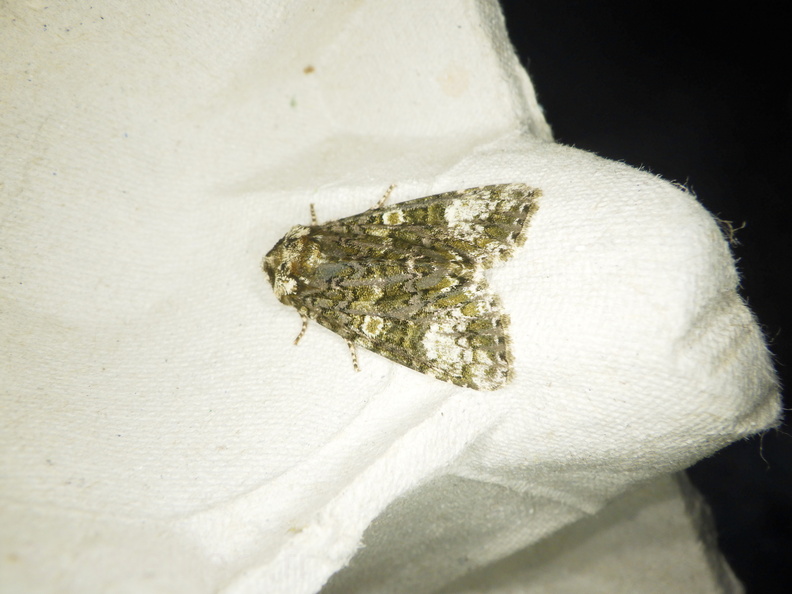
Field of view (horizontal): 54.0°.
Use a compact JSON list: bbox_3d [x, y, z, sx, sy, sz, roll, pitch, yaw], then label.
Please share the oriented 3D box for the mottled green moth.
[{"bbox_3d":[0.000,-0.001,0.061,0.021,0.006,0.016,6,85,-2],"label":"mottled green moth"}]

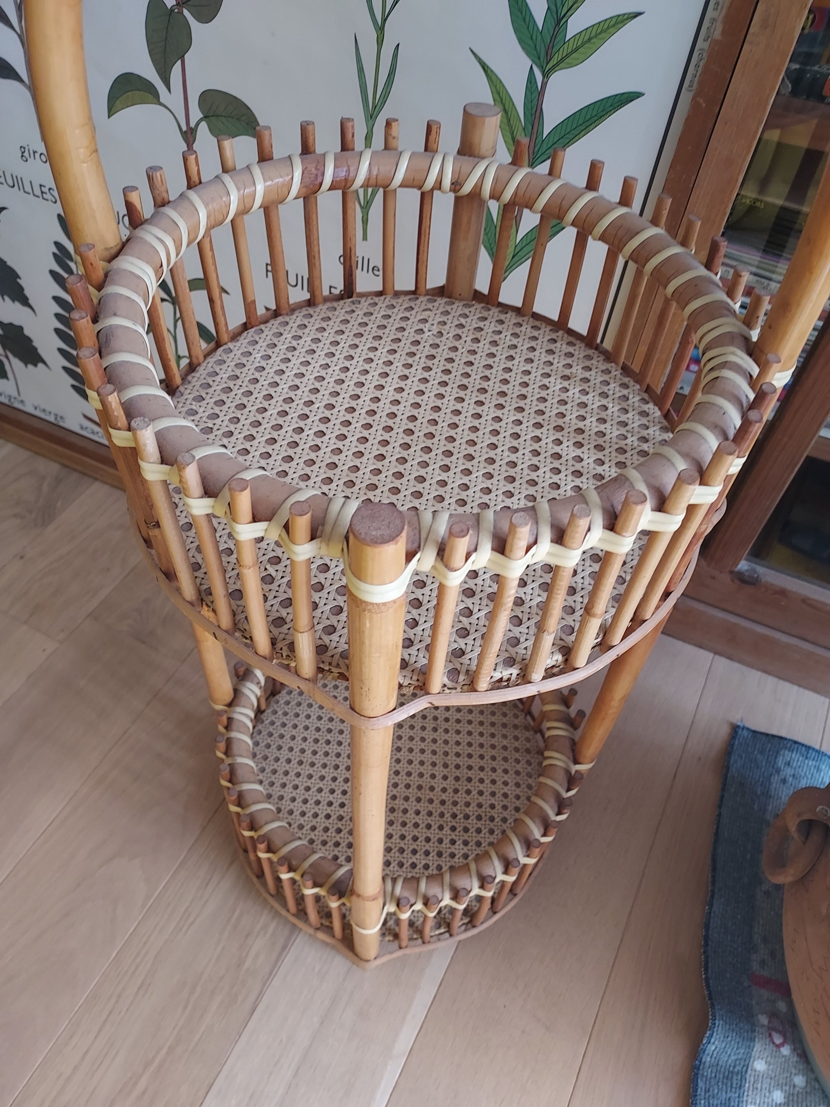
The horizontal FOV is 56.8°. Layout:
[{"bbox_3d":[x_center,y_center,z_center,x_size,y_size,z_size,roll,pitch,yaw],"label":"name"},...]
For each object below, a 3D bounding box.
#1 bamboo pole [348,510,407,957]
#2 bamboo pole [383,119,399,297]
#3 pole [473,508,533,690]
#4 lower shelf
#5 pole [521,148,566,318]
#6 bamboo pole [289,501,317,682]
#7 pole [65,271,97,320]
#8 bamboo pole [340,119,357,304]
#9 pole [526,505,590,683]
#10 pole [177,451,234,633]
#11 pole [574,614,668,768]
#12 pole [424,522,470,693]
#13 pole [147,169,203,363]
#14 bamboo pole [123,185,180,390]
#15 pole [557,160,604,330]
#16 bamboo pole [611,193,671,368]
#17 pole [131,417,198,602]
[{"bbox_3d":[-0.029,0.182,0.486,0.022,0.595,0.022,8,50,2],"label":"bamboo pole"},{"bbox_3d":[-0.017,-0.230,0.524,0.008,0.121,0.008,-4,50,-7],"label":"bamboo pole"},{"bbox_3d":[0.036,0.028,0.335,0.008,0.127,0.008,13,52,7],"label":"pole"},{"bbox_3d":[-0.017,0.194,0.768,0.344,0.136,0.344,8,51,3],"label":"lower shelf"},{"bbox_3d":[0.085,-0.207,0.512,0.007,0.121,0.007,25,55,15],"label":"pole"},{"bbox_3d":[-0.048,0.023,0.332,0.009,0.127,0.009,-2,52,-8],"label":"bamboo pole"},{"bbox_3d":[-0.158,-0.086,0.397,0.009,0.121,0.009,-4,51,-7],"label":"pole"},{"bbox_3d":[-0.044,-0.227,0.520,0.009,0.121,0.009,-11,51,-13],"label":"bamboo pole"},{"bbox_3d":[0.058,0.024,0.321,0.007,0.121,0.007,-13,53,-13],"label":"pole"},{"bbox_3d":[-0.093,0.002,0.348,0.008,0.125,0.008,-14,55,-15],"label":"pole"},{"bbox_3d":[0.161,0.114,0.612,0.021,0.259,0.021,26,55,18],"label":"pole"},{"bbox_3d":[0.013,0.030,0.332,0.008,0.126,0.008,9,52,3],"label":"pole"},{"bbox_3d":[-0.146,-0.172,0.476,0.009,0.131,0.009,-12,53,-13],"label":"pole"},{"bbox_3d":[-0.155,-0.151,0.459,0.009,0.132,0.009,-12,52,-15],"label":"bamboo pole"},{"bbox_3d":[0.112,-0.203,0.522,0.008,0.123,0.008,12,53,7],"label":"pole"},{"bbox_3d":[0.146,-0.172,0.499,0.008,0.123,0.008,16,53,11],"label":"bamboo pole"},{"bbox_3d":[-0.108,-0.011,0.339,0.008,0.121,0.008,38,58,24],"label":"pole"}]

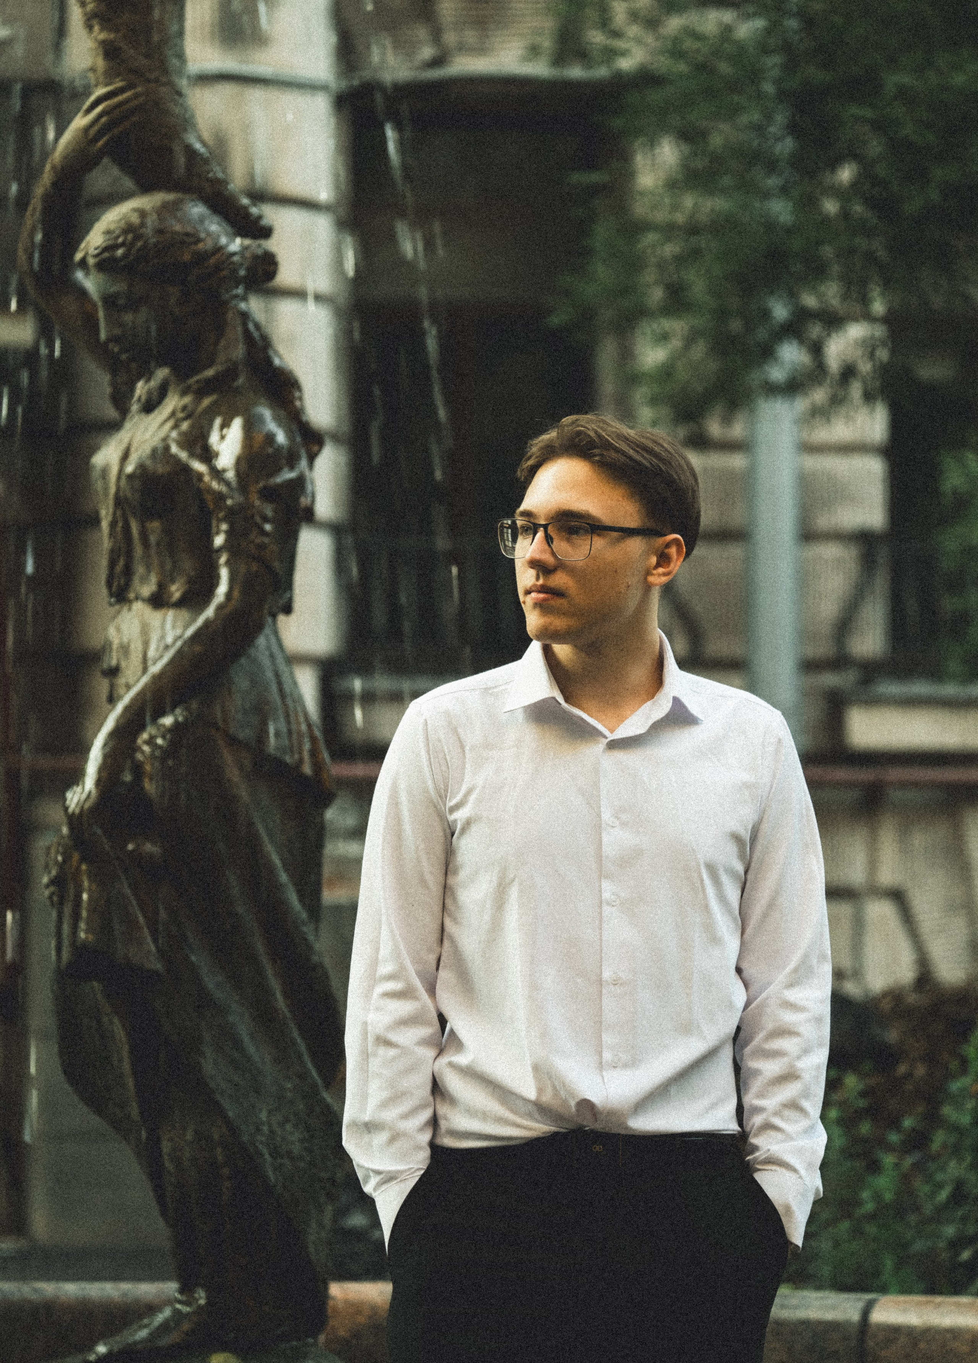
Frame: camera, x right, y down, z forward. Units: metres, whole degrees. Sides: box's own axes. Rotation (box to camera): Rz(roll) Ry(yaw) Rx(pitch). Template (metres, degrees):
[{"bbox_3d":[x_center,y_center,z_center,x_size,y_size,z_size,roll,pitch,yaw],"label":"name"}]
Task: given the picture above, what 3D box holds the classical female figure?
[{"bbox_3d":[-0.435,0.057,9.600,0.480,1.820,0.500,0,1,-27],"label":"classical female figure"}]

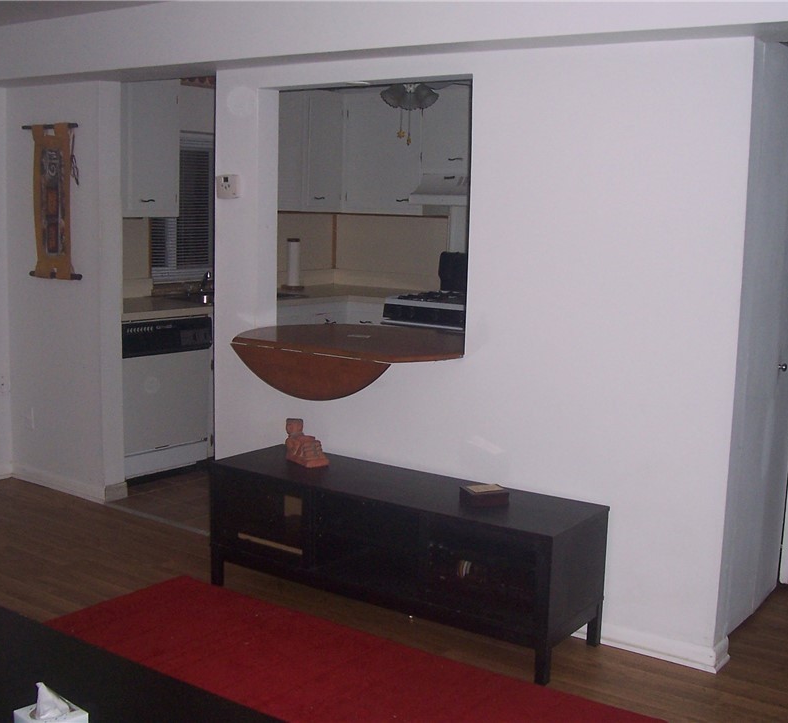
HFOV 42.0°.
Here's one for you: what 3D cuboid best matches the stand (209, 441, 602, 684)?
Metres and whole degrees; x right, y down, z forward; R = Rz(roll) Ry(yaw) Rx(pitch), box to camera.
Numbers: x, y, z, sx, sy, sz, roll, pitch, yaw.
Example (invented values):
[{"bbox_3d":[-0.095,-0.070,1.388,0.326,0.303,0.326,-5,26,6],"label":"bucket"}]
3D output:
[{"bbox_3d":[0.007,0.671,3.682,1.420,0.478,0.402,7,9,34],"label":"stand"}]

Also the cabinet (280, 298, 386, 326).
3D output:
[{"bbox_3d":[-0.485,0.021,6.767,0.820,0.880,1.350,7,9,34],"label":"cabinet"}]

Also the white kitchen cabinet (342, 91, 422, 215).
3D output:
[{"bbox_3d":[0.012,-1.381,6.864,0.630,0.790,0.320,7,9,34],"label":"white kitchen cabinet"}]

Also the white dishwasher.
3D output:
[{"bbox_3d":[-1.415,0.167,5.516,0.600,0.860,0.605,7,9,34],"label":"white dishwasher"}]

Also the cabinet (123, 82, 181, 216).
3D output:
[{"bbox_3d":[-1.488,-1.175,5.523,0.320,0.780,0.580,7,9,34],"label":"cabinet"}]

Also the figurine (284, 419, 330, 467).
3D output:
[{"bbox_3d":[-0.325,0.308,3.904,0.090,0.160,0.150,-4,9,-34],"label":"figurine"}]

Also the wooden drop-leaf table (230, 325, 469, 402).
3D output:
[{"bbox_3d":[-0.103,0.002,4.084,1.015,0.204,0.848,7,9,35],"label":"wooden drop-leaf table"}]

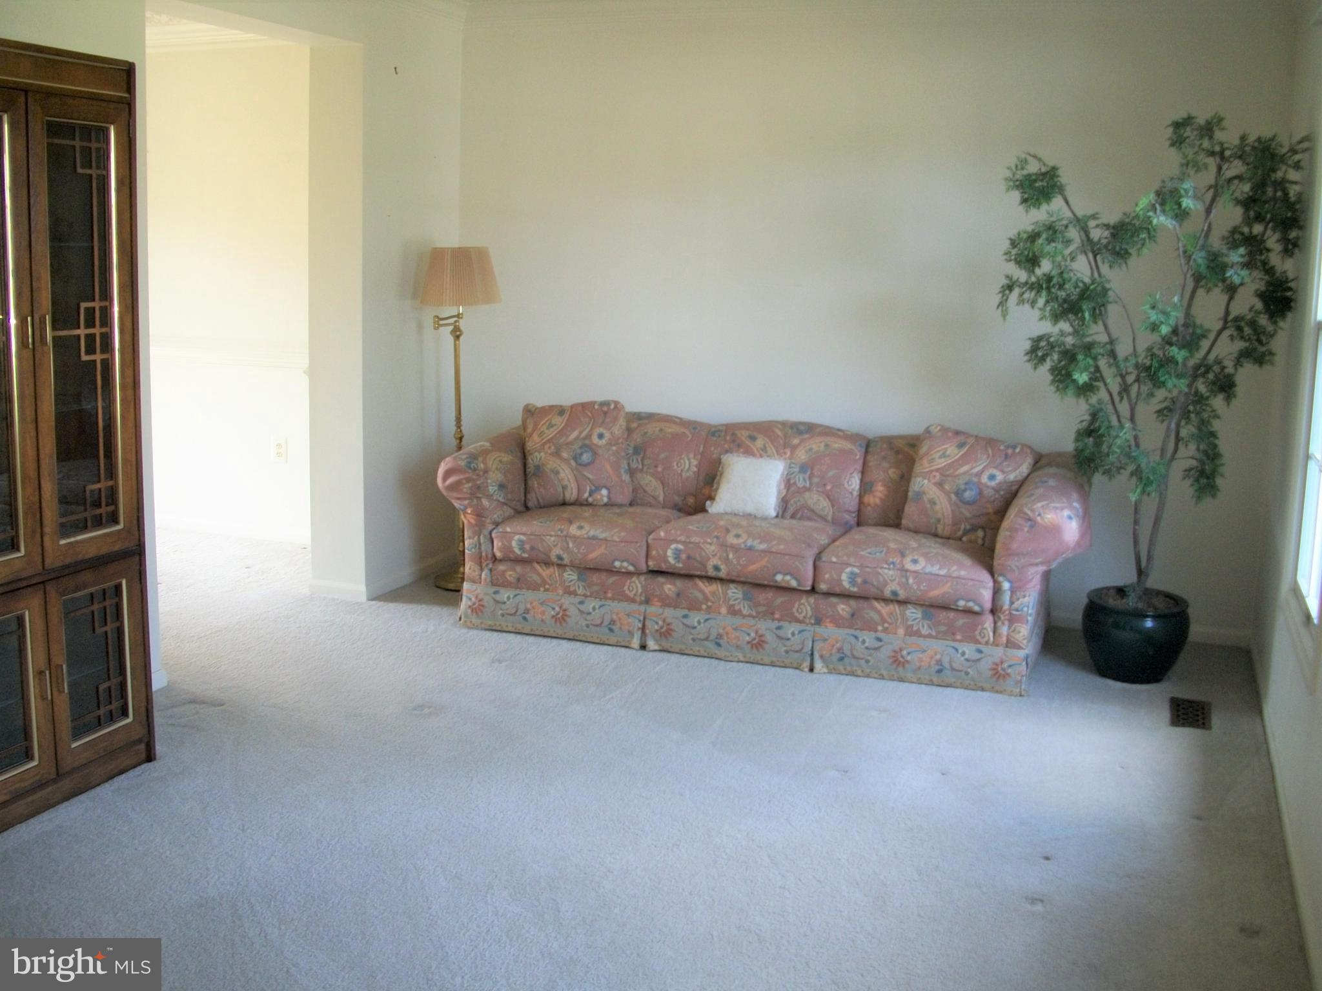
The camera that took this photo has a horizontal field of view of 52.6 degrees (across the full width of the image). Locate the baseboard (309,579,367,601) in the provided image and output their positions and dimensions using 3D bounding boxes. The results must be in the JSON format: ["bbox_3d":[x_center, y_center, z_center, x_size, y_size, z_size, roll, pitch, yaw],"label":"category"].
[{"bbox_3d":[-1.264,0.372,5.245,0.250,0.065,0.015,5,10,21],"label":"baseboard"}]

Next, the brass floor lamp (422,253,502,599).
[{"bbox_3d":[-0.807,-0.319,5.409,0.370,1.400,0.370,1,9,0],"label":"brass floor lamp"}]

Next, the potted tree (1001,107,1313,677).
[{"bbox_3d":[1.565,-0.313,4.351,0.920,1.850,0.750,5,10,21],"label":"potted tree"}]

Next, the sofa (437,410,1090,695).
[{"bbox_3d":[0.409,0.122,4.886,2.290,0.760,0.900,5,10,20],"label":"sofa"}]

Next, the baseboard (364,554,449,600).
[{"bbox_3d":[-1.016,0.326,5.574,0.015,0.065,0.810,5,10,21],"label":"baseboard"}]

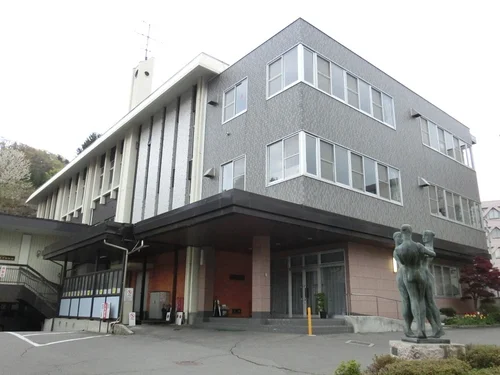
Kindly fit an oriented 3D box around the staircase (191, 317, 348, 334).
[{"bbox_3d":[0.541,5.029,15.342,2.310,0.436,6.270,15,-22,-37],"label":"staircase"}]

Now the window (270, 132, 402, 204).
[{"bbox_3d":[3.538,-0.397,16.602,6.072,1.617,1.835,15,-22,-37],"label":"window"}]

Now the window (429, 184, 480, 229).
[{"bbox_3d":[11.106,1.143,22.305,6.250,1.660,0.120,14,-22,-37],"label":"window"}]

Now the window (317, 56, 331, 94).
[{"bbox_3d":[2.979,-4.510,16.774,0.870,1.650,0.100,14,-22,-37],"label":"window"}]

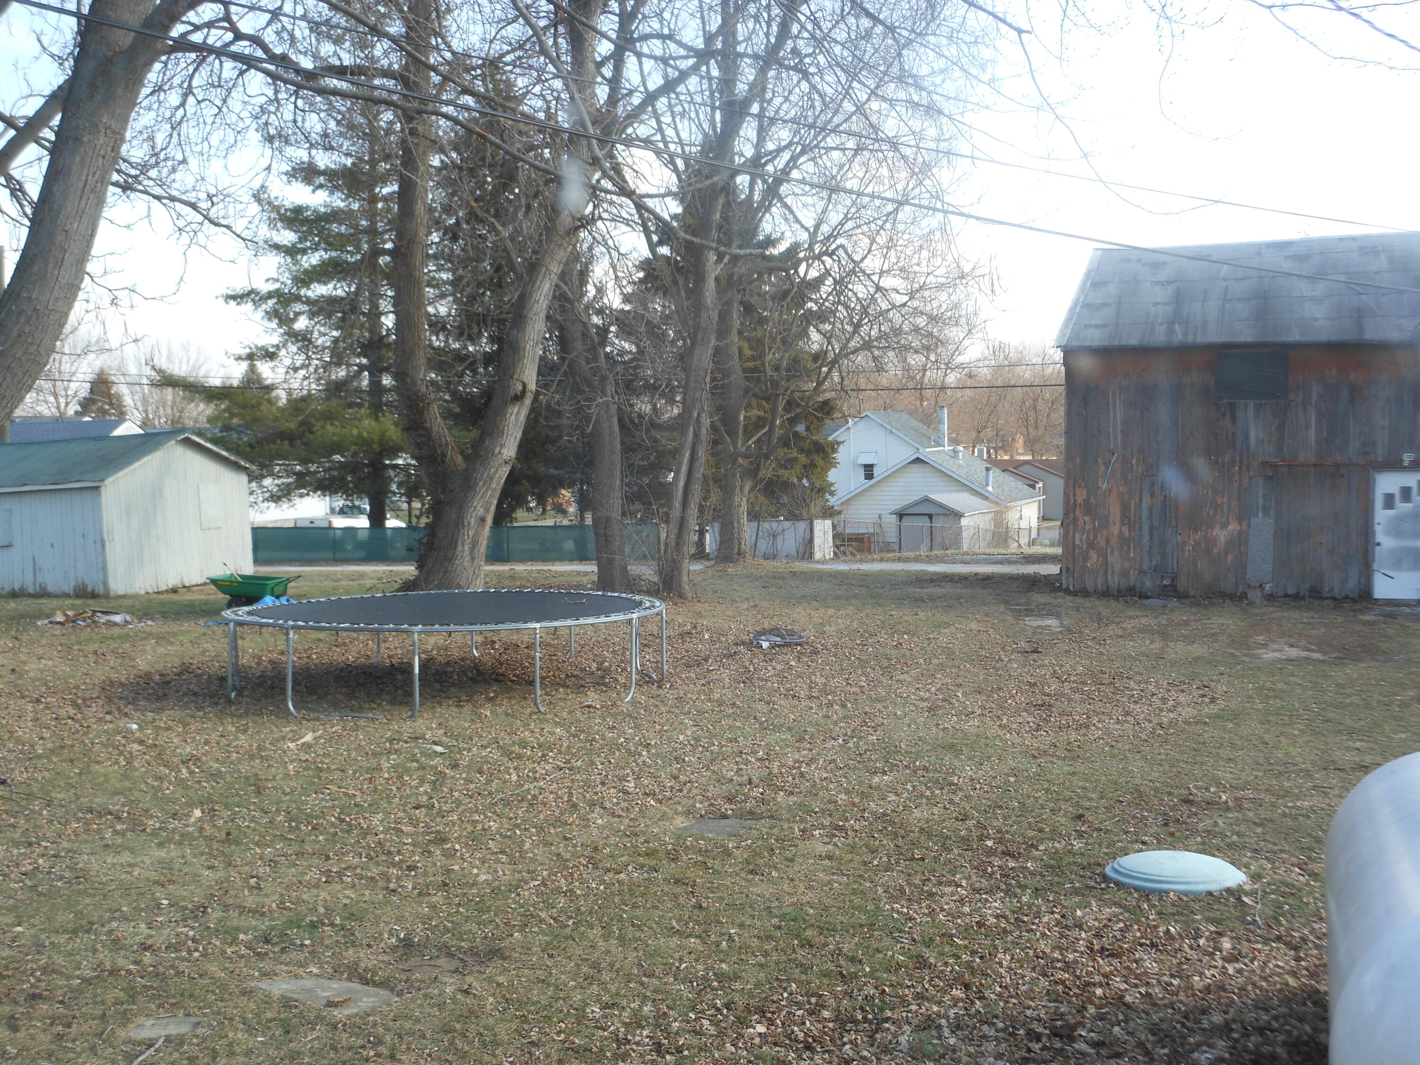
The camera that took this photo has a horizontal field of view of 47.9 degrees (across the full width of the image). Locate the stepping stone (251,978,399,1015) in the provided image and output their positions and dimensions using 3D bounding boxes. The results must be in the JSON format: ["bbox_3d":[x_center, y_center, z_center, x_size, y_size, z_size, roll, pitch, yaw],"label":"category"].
[{"bbox_3d":[-1.565,1.876,6.470,0.570,0.050,0.290,1,3,38],"label":"stepping stone"}]

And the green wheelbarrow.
[{"bbox_3d":[-6.906,0.930,24.352,1.380,0.600,0.740,0,2,11],"label":"green wheelbarrow"}]

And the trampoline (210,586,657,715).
[{"bbox_3d":[-2.659,1.166,16.291,4.400,0.820,4.400,-1,2,0],"label":"trampoline"}]

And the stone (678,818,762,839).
[{"bbox_3d":[0.054,1.741,9.371,0.440,0.050,0.440,0,2,22],"label":"stone"}]

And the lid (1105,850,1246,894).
[{"bbox_3d":[2.353,1.704,8.070,0.690,0.090,0.690,-1,2,0],"label":"lid"}]

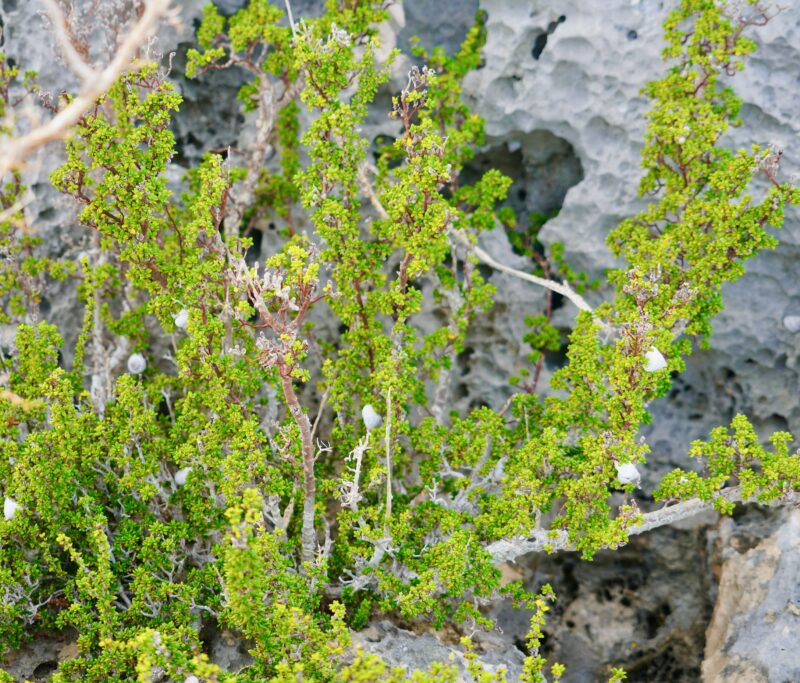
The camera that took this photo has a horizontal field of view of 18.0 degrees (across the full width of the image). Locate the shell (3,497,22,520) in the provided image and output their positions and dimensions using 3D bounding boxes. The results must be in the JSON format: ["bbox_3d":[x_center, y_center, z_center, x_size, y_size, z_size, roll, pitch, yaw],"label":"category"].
[{"bbox_3d":[-0.300,0.129,1.960,0.016,0.019,0.016,0,14,0],"label":"shell"}]

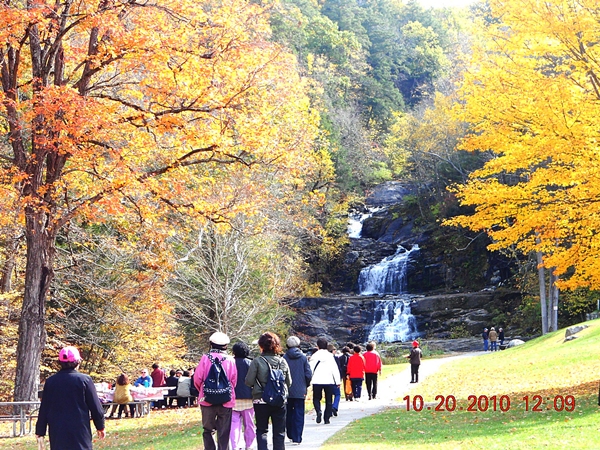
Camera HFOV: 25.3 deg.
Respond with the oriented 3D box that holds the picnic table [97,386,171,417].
[{"bbox_3d":[-4.857,5.133,38.700,2.050,0.780,1.500,-1,-6,10],"label":"picnic table"}]

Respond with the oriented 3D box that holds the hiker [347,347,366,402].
[{"bbox_3d":[1.600,4.206,37.800,0.540,1.600,0.420,-1,-6,7],"label":"hiker"}]

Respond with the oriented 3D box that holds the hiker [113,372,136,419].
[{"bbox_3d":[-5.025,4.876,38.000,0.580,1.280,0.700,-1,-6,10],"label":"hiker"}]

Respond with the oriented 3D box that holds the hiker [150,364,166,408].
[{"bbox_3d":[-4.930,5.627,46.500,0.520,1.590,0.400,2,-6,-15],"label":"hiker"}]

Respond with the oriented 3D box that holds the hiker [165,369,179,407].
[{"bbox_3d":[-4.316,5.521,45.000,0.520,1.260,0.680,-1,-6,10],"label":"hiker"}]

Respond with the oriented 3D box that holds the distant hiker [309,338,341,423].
[{"bbox_3d":[0.487,3.049,26.000,0.620,1.680,0.480,-1,-6,5],"label":"distant hiker"}]

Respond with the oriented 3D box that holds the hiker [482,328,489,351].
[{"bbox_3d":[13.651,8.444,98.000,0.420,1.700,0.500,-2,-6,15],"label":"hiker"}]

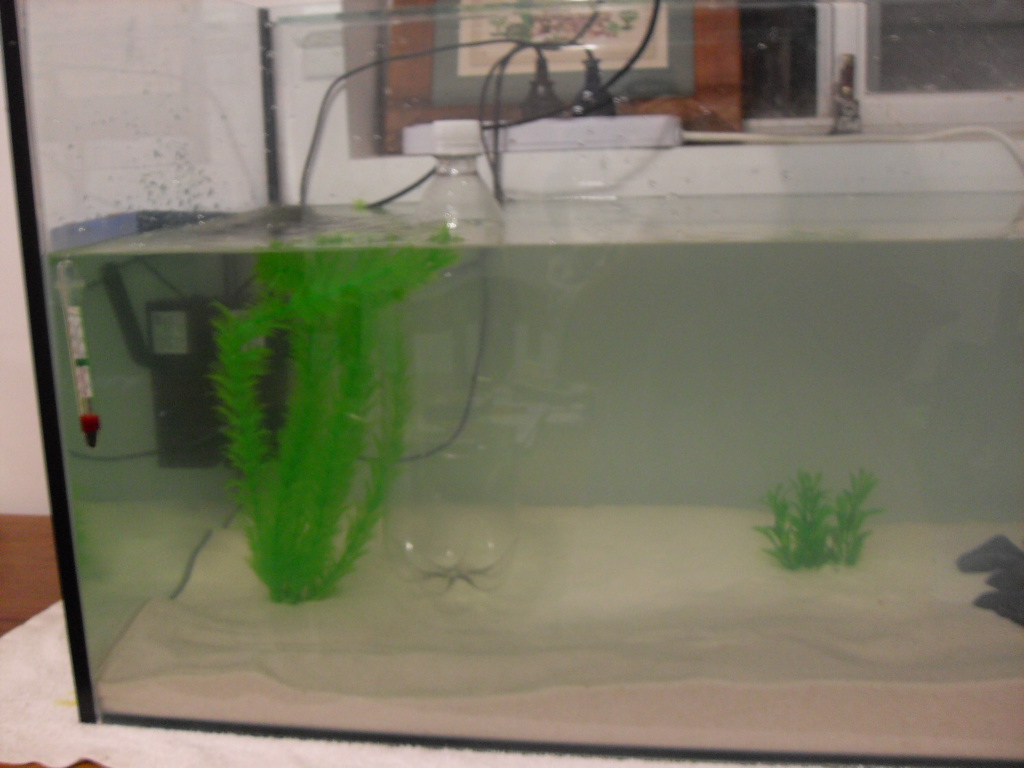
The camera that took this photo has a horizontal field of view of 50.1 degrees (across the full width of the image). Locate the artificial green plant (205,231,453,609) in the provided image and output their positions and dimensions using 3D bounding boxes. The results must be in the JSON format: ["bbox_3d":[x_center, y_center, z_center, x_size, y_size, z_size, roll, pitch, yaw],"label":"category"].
[{"bbox_3d":[-0.101,0.019,0.656,0.143,0.217,0.130,0,13,8],"label":"artificial green plant"}]

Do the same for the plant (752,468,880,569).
[{"bbox_3d":[0.195,0.086,0.702,0.082,0.061,0.066,0,13,8],"label":"plant"}]

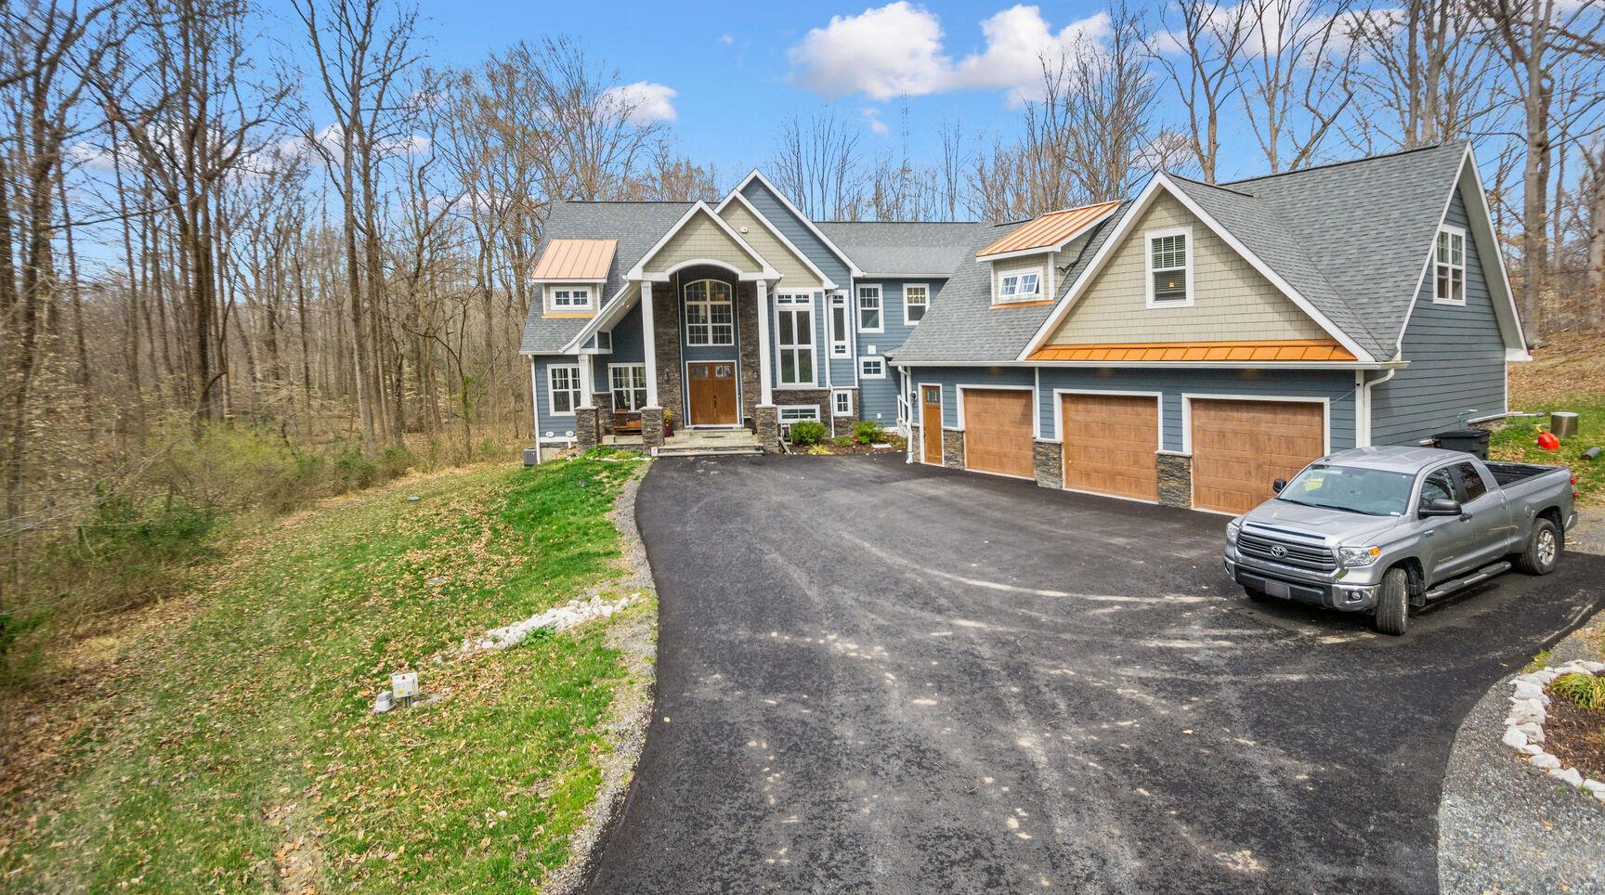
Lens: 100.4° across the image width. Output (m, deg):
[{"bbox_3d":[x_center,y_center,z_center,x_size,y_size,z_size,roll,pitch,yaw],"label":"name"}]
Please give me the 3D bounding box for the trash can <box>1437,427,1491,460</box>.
[{"bbox_3d":[12.843,0.228,13.068,0.700,1.100,0.800,-7,10,-41],"label":"trash can"}]

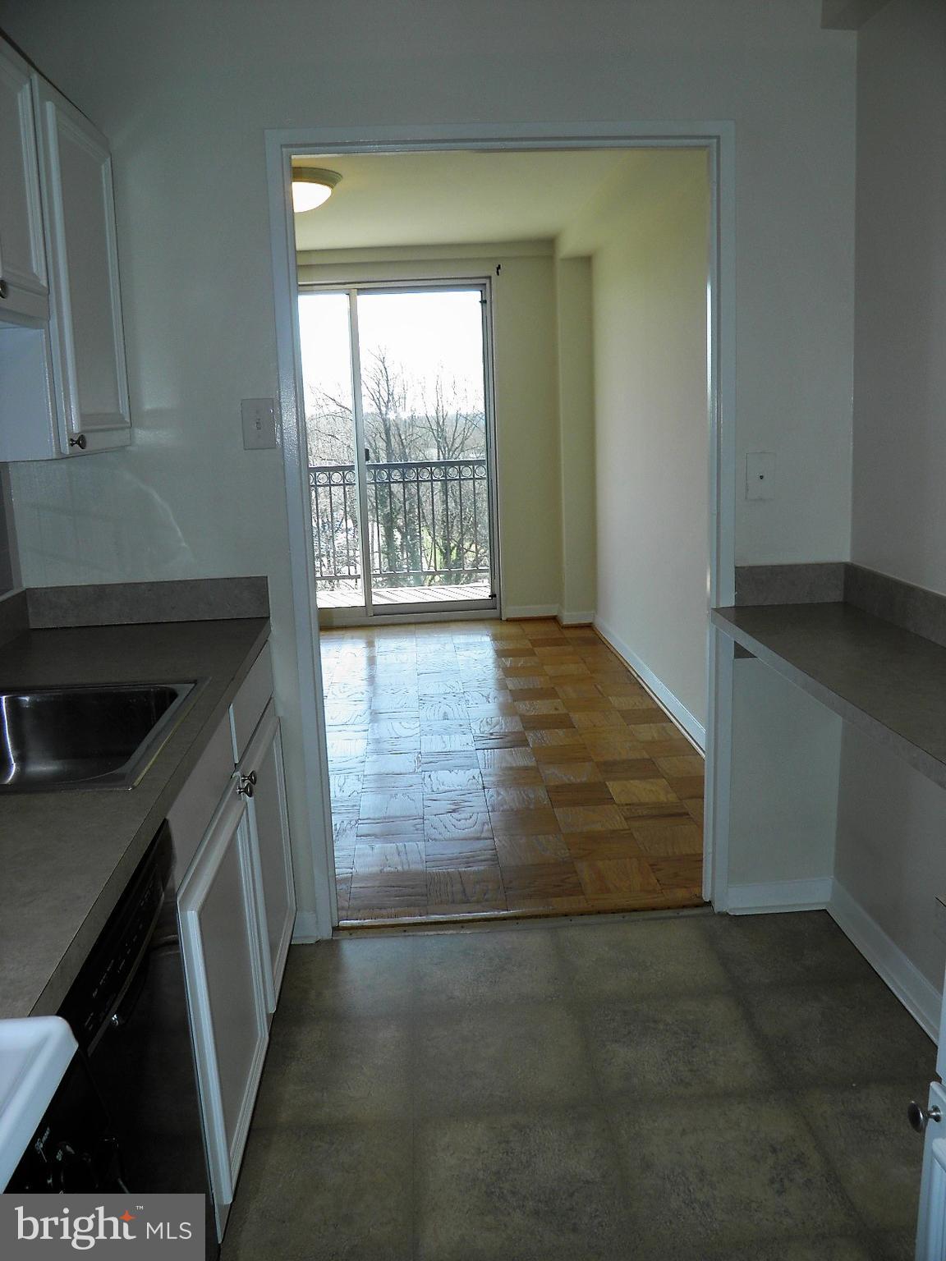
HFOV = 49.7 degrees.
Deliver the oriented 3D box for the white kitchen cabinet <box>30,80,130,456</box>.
[{"bbox_3d":[-0.976,-0.732,2.168,0.317,0.698,0.479,-3,12,-3],"label":"white kitchen cabinet"}]

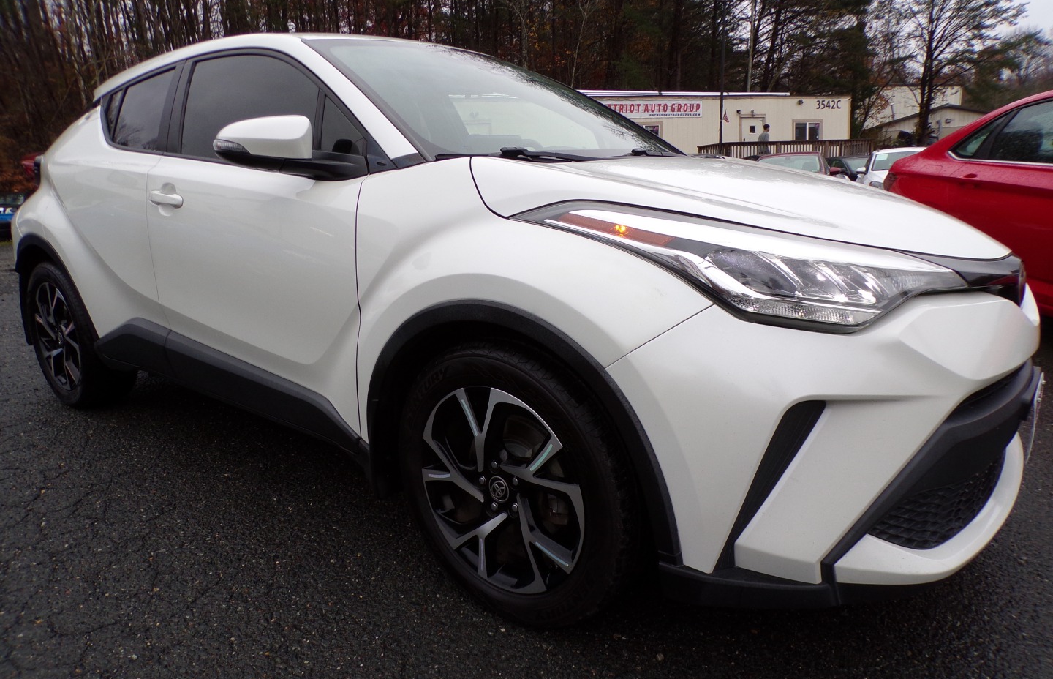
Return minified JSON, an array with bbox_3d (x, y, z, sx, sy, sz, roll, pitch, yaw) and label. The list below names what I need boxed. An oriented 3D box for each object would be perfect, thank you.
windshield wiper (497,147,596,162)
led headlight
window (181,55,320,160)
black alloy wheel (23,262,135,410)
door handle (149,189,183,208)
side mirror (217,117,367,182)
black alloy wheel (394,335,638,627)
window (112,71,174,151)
[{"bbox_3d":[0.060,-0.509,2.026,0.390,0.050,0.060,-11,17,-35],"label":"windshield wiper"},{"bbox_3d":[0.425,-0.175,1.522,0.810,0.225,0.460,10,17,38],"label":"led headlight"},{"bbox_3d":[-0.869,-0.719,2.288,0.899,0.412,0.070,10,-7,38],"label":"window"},{"bbox_3d":[-2.061,-0.029,3.368,0.668,0.668,0.230,10,17,38],"label":"black alloy wheel"},{"bbox_3d":[-1.202,-0.467,2.422,0.210,0.048,0.050,10,17,38],"label":"door handle"},{"bbox_3d":[-0.591,-0.475,1.835,0.290,0.165,0.250,10,17,38],"label":"side mirror"},{"bbox_3d":[-0.012,0.330,1.742,0.668,0.668,0.230,10,17,37],"label":"black alloy wheel"},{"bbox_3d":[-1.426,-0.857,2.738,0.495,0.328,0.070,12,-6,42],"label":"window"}]

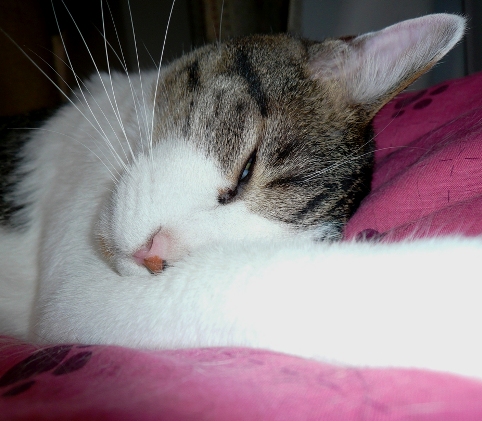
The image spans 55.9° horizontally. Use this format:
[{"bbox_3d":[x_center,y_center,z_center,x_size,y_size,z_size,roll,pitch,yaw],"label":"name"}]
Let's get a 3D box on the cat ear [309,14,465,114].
[{"bbox_3d":[0.072,-0.070,0.220,0.070,0.035,0.023,-21,-13,-6],"label":"cat ear"}]

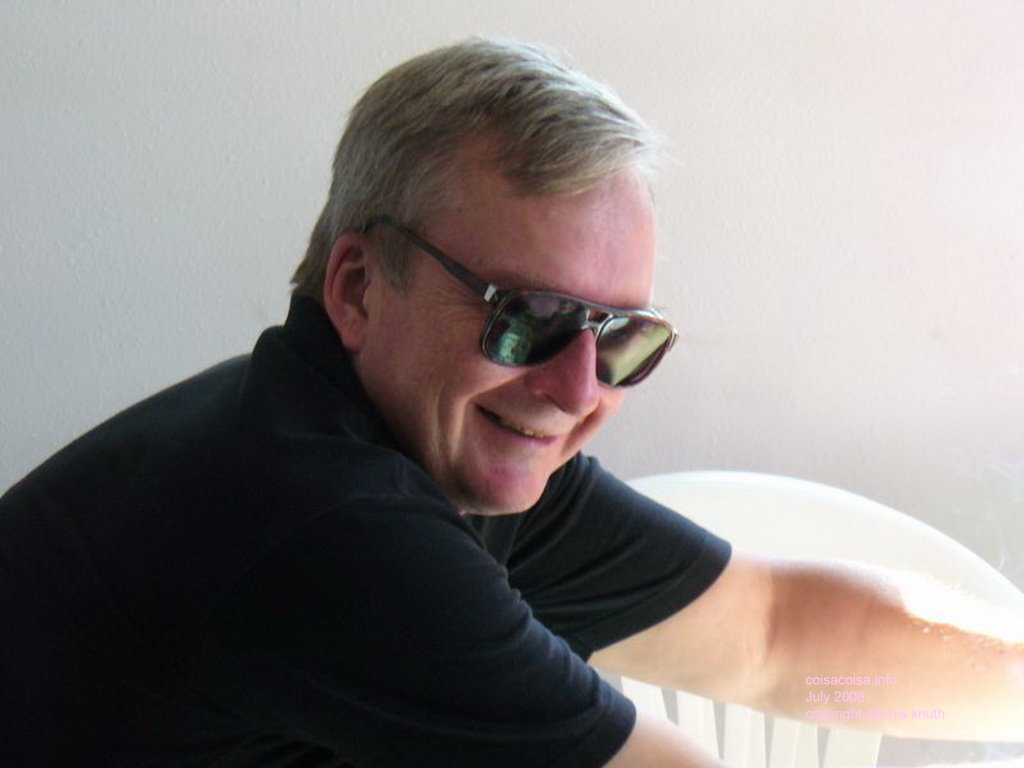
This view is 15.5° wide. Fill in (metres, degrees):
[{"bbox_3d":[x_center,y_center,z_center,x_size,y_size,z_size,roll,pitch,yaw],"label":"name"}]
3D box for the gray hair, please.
[{"bbox_3d":[-0.012,-0.104,2.191,0.172,0.188,0.208,13,6,-43],"label":"gray hair"}]

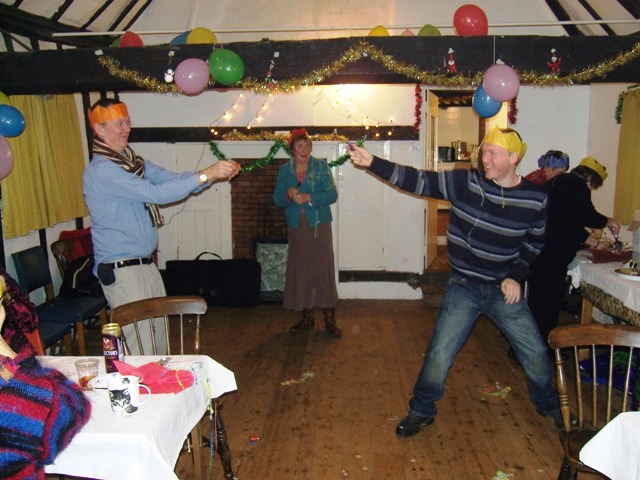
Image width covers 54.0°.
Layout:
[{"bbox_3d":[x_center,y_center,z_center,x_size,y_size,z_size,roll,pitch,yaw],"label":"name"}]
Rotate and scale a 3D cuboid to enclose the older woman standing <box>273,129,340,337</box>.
[{"bbox_3d":[-0.093,-0.068,5.085,0.530,1.670,0.420,1,9,9],"label":"older woman standing"}]

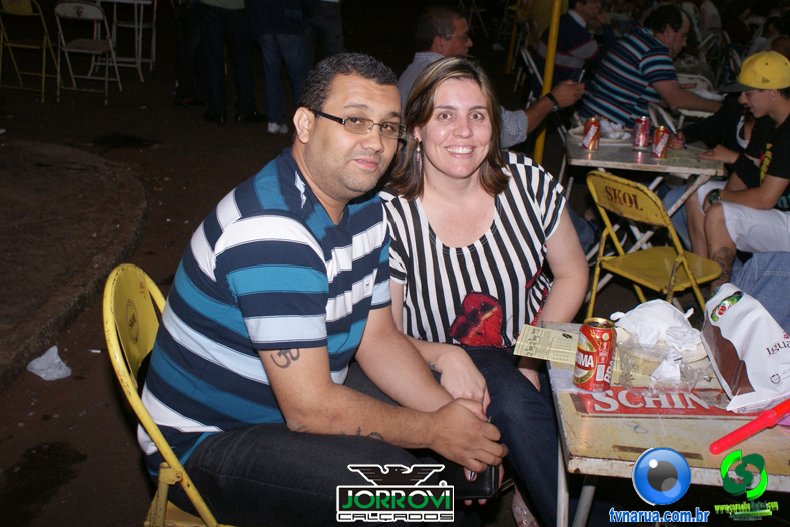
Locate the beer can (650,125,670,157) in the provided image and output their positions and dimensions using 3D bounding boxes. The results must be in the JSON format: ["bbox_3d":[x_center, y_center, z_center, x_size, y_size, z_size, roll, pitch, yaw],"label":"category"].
[{"bbox_3d":[1.093,-0.496,3.779,0.066,0.122,0.066,4,18,0],"label":"beer can"}]

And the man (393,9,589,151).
[{"bbox_3d":[0.404,-0.390,3.877,0.760,1.290,0.520,0,18,-11],"label":"man"}]

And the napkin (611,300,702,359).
[{"bbox_3d":[0.530,0.121,1.882,0.175,0.080,0.140,4,18,0],"label":"napkin"}]

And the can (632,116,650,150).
[{"bbox_3d":[1.071,-0.568,3.998,0.066,0.122,0.066,4,18,0],"label":"can"}]

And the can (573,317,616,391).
[{"bbox_3d":[0.363,0.165,1.671,0.066,0.122,0.066,4,18,0],"label":"can"}]

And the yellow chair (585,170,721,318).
[{"bbox_3d":[1.004,0.034,3.515,0.580,0.800,0.390,-8,21,-33],"label":"yellow chair"}]

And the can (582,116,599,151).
[{"bbox_3d":[0.824,-0.539,3.855,0.066,0.122,0.066,4,18,0],"label":"can"}]

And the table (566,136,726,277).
[{"bbox_3d":[0.998,-0.120,3.967,0.600,0.720,0.600,6,18,6],"label":"table"}]

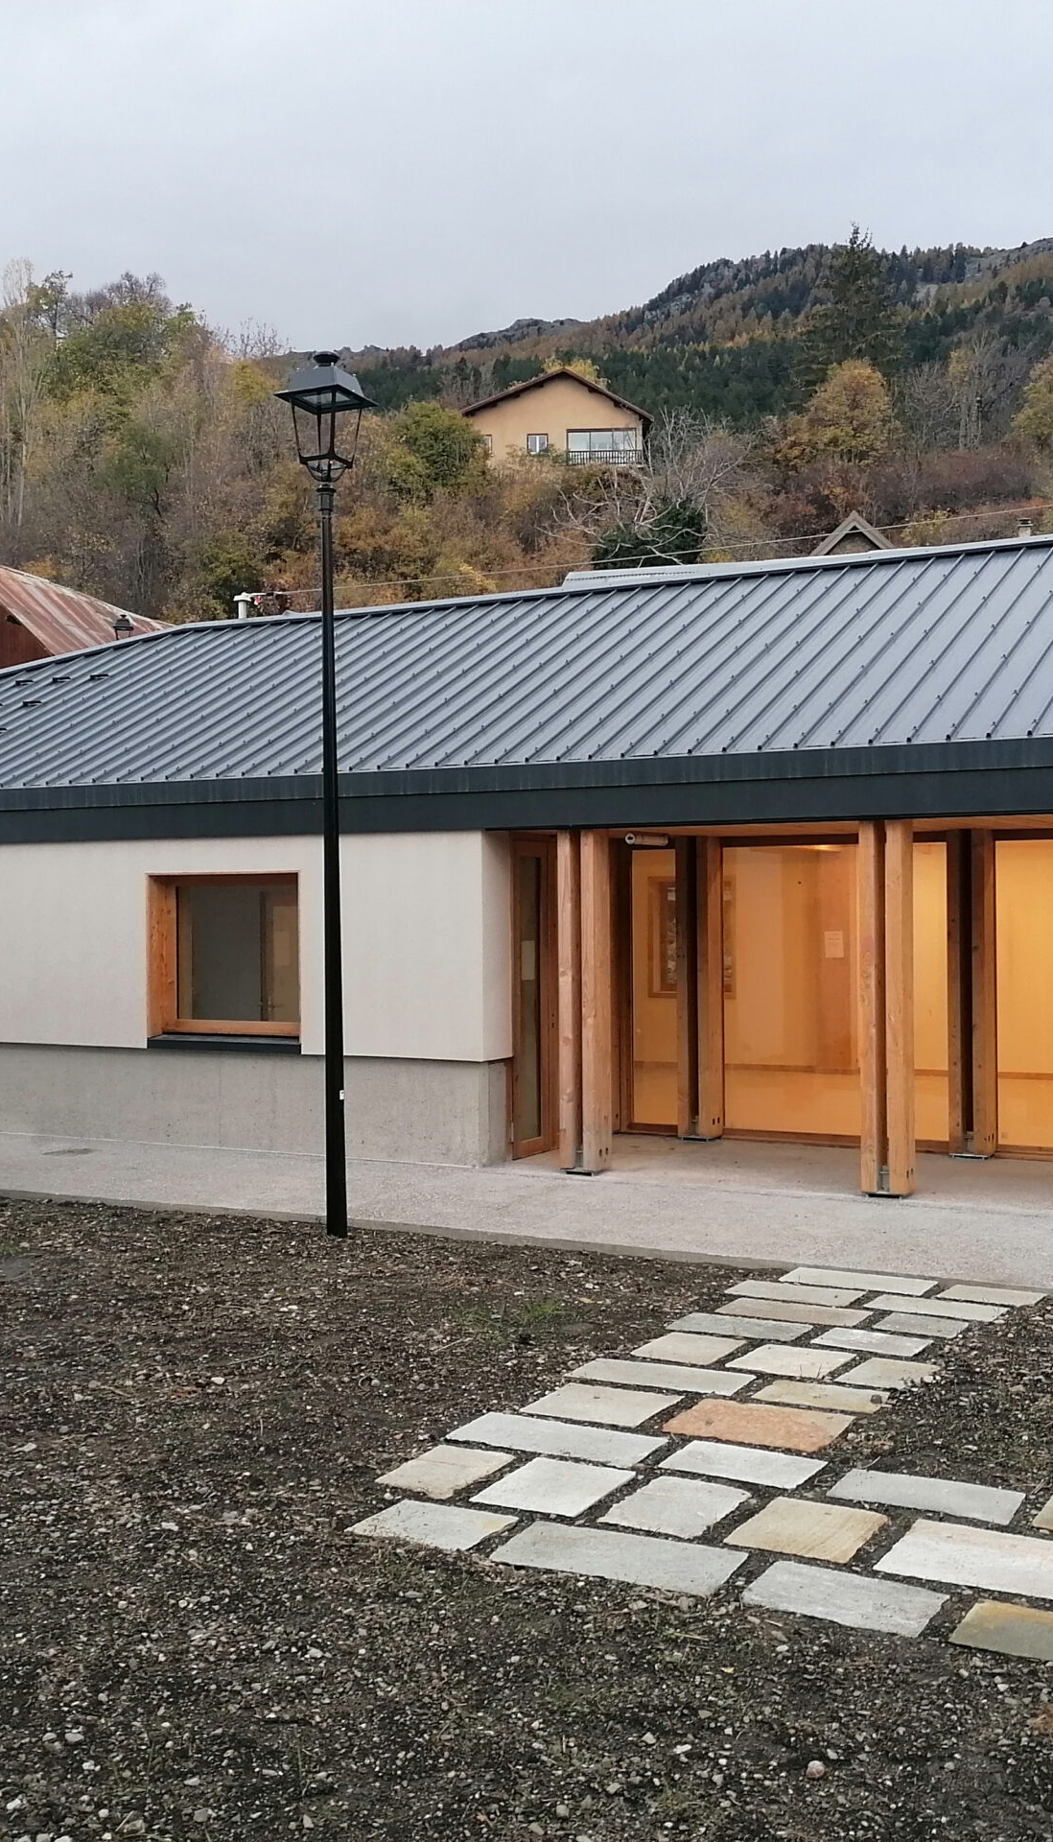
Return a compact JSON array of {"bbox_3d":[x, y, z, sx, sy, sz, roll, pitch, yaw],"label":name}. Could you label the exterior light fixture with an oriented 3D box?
[{"bbox_3d":[-1.034,-0.669,10.200,0.390,4.710,0.390,0,1,45],"label":"exterior light fixture"}]

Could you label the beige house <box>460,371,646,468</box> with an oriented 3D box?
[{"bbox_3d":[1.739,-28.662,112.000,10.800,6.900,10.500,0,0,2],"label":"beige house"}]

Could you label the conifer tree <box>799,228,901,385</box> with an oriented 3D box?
[{"bbox_3d":[24.544,-45.676,145.000,7.800,13.800,7.800,0,0,0],"label":"conifer tree"}]

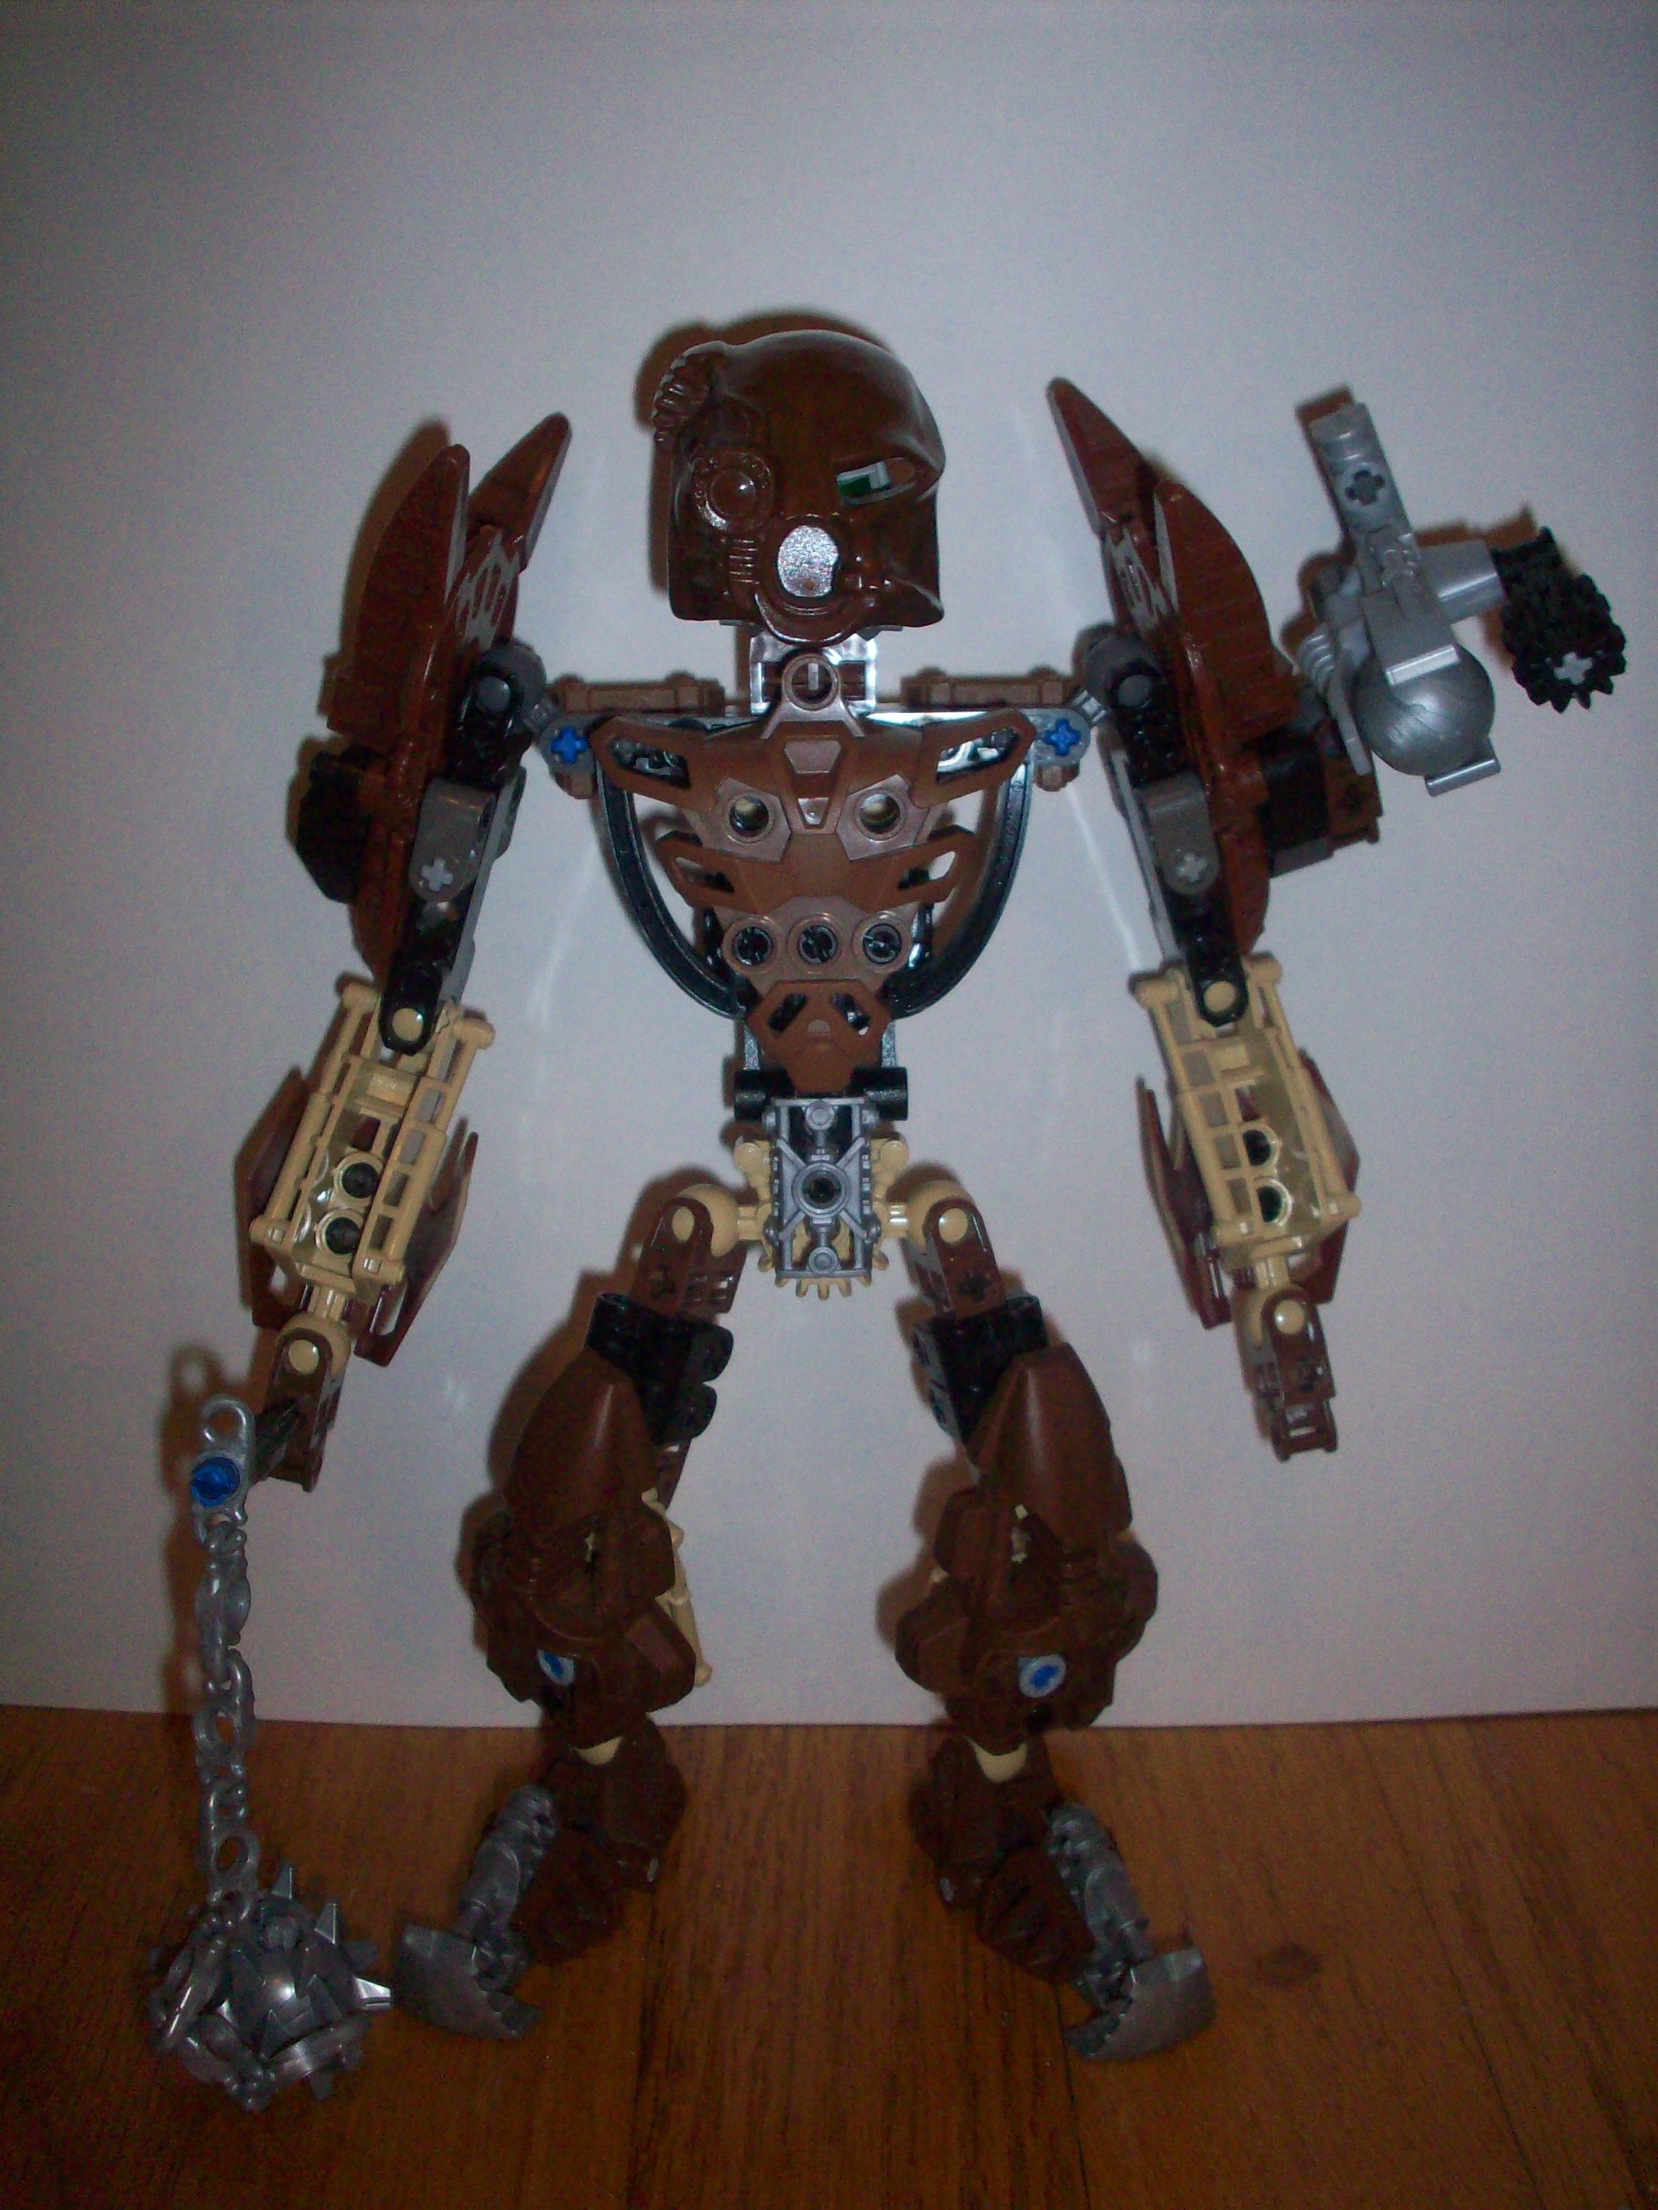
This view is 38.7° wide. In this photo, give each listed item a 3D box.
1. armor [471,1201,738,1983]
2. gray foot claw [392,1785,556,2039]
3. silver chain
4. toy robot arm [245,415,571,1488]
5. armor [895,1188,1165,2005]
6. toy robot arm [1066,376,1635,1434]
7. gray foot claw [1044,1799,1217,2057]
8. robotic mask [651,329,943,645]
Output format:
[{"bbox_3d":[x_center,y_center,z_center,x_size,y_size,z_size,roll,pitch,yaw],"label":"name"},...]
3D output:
[{"bbox_3d":[-0.033,0.071,0.339,0.035,0.121,0.040,12,23,21],"label":"armor"},{"bbox_3d":[-0.051,0.120,0.345,0.019,0.025,0.031,11,24,25],"label":"gray foot claw"},{"bbox_3d":[-0.084,0.077,0.328,0.009,0.077,0.009,0,6,0],"label":"silver chain"},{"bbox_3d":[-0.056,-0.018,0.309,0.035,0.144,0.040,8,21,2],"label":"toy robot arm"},{"bbox_3d":[0.029,0.072,0.338,0.035,0.123,0.042,-12,23,-21],"label":"armor"},{"bbox_3d":[0.059,-0.023,0.304,0.071,0.143,0.044,-2,22,-6],"label":"toy robot arm"},{"bbox_3d":[0.043,0.122,0.344,0.019,0.025,0.031,-11,24,-25],"label":"gray foot claw"},{"bbox_3d":[-0.003,-0.072,0.274,0.034,0.035,0.024,0,22,0],"label":"robotic mask"}]

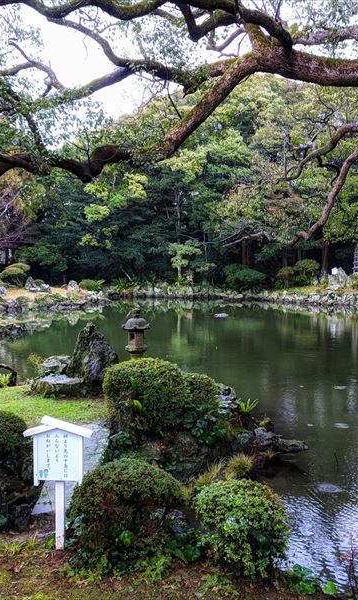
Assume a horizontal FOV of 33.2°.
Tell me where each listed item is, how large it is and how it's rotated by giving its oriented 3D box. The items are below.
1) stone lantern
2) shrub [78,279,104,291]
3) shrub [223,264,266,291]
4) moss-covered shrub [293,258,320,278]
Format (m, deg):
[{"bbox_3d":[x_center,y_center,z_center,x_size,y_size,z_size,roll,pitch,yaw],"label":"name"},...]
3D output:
[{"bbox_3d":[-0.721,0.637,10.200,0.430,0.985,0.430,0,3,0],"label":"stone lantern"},{"bbox_3d":[-5.376,-0.942,36.500,1.579,0.729,1.300,0,3,0],"label":"shrub"},{"bbox_3d":[4.469,-1.535,41.000,2.866,1.774,2.400,0,3,0],"label":"shrub"},{"bbox_3d":[8.381,-2.071,39.500,1.709,1.315,1.500,0,3,0],"label":"moss-covered shrub"}]

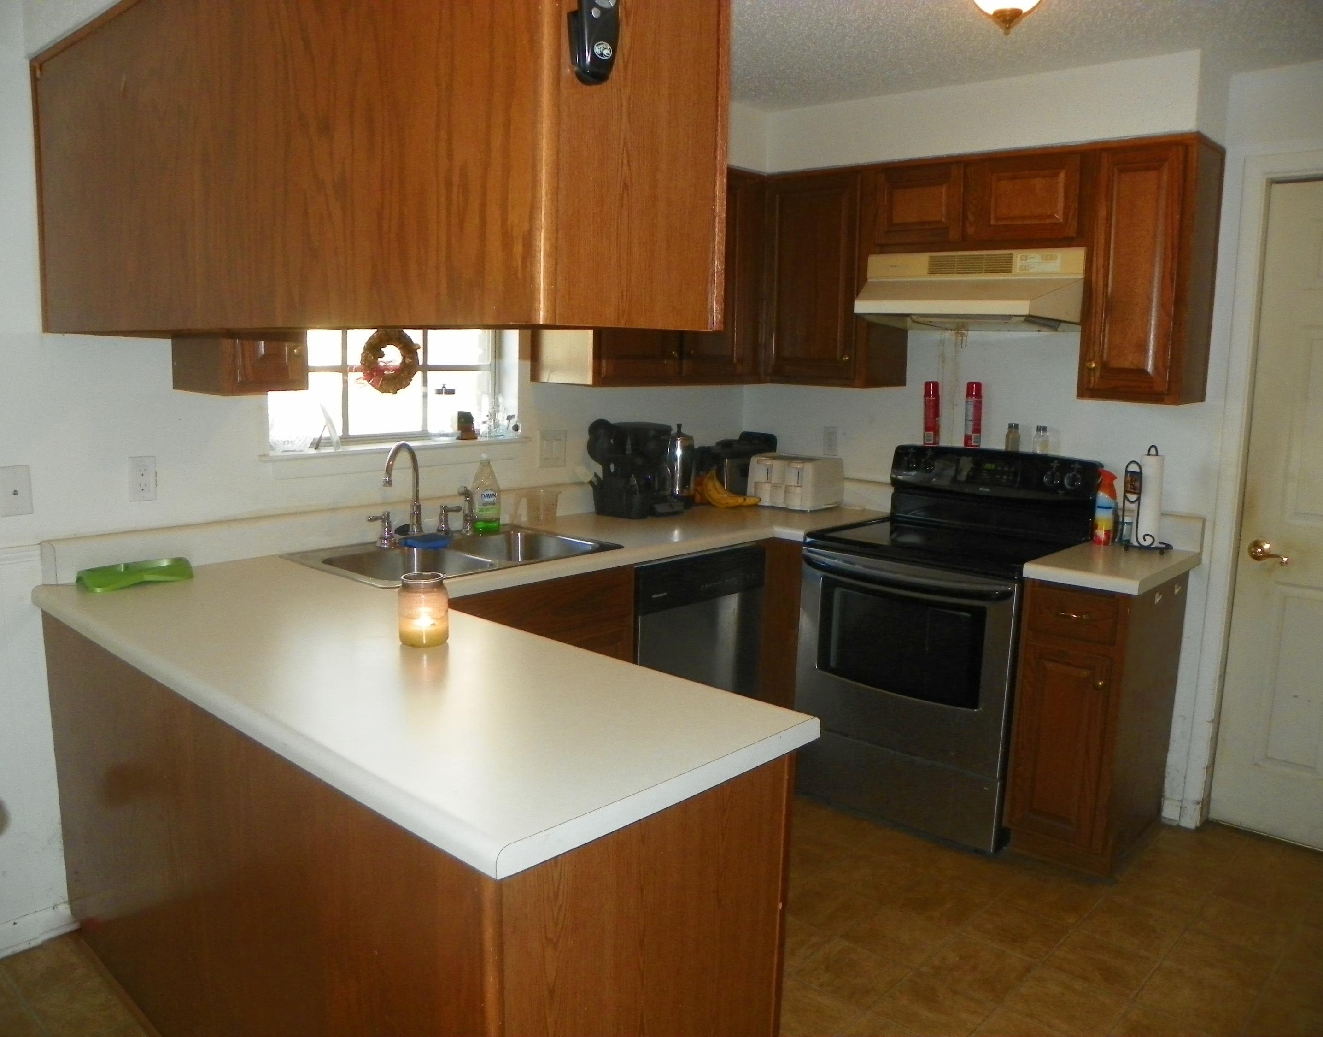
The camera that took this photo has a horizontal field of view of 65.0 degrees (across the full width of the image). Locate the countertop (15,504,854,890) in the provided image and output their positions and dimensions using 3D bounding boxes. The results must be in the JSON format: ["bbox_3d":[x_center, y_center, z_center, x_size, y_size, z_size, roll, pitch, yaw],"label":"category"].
[{"bbox_3d":[0.072,0.158,2.841,1.860,0.042,2.760,9,12,42],"label":"countertop"}]

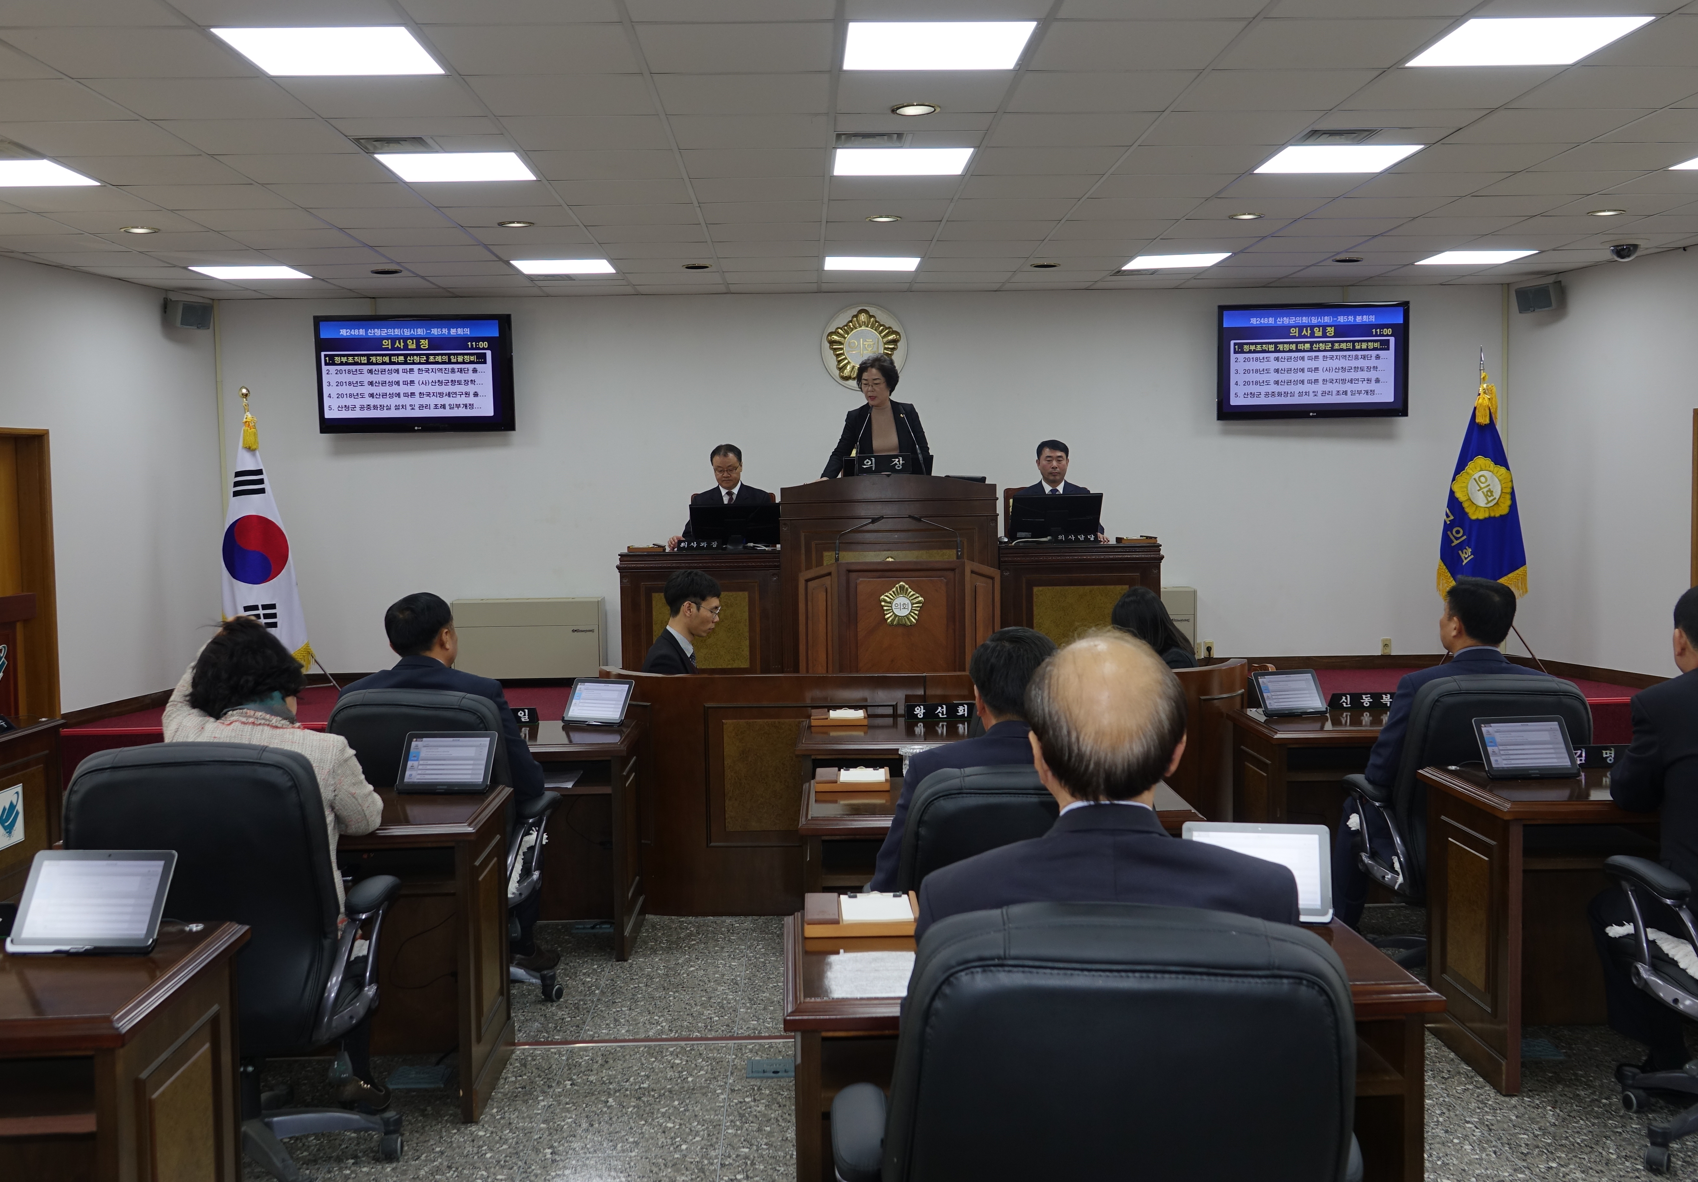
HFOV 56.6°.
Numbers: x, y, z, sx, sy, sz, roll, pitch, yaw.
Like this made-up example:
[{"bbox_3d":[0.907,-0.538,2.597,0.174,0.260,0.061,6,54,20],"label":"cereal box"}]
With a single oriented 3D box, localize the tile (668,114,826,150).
[{"bbox_3d":[-0.378,-1.761,6.042,0.595,0.020,0.585,-1,4,-2],"label":"tile"}]

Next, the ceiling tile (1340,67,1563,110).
[{"bbox_3d":[2.105,-1.766,5.530,0.595,0.020,0.585,-1,4,-2],"label":"ceiling tile"}]

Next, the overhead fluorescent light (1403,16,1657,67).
[{"bbox_3d":[2.122,-1.740,4.951,0.580,0.050,0.570,-1,4,-2],"label":"overhead fluorescent light"}]

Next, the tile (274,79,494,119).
[{"bbox_3d":[-1.564,-1.676,5.328,0.600,0.020,0.585,-1,4,-2],"label":"tile"}]

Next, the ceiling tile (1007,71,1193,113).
[{"bbox_3d":[0.857,-1.713,5.383,0.590,0.020,0.575,-1,4,-2],"label":"ceiling tile"}]

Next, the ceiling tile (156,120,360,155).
[{"bbox_3d":[-2.228,-1.730,5.992,0.595,0.020,0.585,-1,4,-2],"label":"ceiling tile"}]

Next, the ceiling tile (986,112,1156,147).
[{"bbox_3d":[0.867,-1.802,6.149,0.598,0.020,0.592,-1,4,-2],"label":"ceiling tile"}]

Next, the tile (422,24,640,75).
[{"bbox_3d":[-0.973,-1.698,4.924,0.598,0.020,0.592,-1,4,-2],"label":"tile"}]

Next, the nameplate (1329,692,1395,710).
[{"bbox_3d":[1.915,0.403,5.853,0.280,0.068,0.060,-1,4,-2],"label":"nameplate"}]

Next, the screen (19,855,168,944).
[{"bbox_3d":[-1.283,0.526,2.682,0.230,0.150,0.012,-1,-31,5],"label":"screen"}]

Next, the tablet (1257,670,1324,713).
[{"bbox_3d":[1.616,0.376,5.767,0.257,0.178,0.014,-2,-30,-15],"label":"tablet"}]

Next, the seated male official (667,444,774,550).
[{"bbox_3d":[-0.694,-0.199,8.969,0.600,1.280,0.780,-1,4,-2],"label":"seated male official"}]

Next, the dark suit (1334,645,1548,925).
[{"bbox_3d":[1.895,0.615,5.023,0.580,0.920,0.660,-1,4,-10],"label":"dark suit"}]

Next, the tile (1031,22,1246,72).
[{"bbox_3d":[0.872,-1.679,4.830,0.590,0.020,0.575,-1,4,-2],"label":"tile"}]

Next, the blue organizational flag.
[{"bbox_3d":[4.248,-0.735,10.563,0.580,1.600,0.340,0,4,10],"label":"blue organizational flag"}]

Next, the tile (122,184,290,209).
[{"bbox_3d":[-2.841,-1.762,7.000,0.600,0.020,0.585,-1,4,-2],"label":"tile"}]

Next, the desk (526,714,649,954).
[{"bbox_3d":[-1.244,0.866,5.500,1.000,0.720,0.600,-1,4,-2],"label":"desk"}]

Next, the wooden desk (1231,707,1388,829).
[{"bbox_3d":[2.036,0.854,6.004,1.040,0.744,0.580,-1,4,-2],"label":"wooden desk"}]

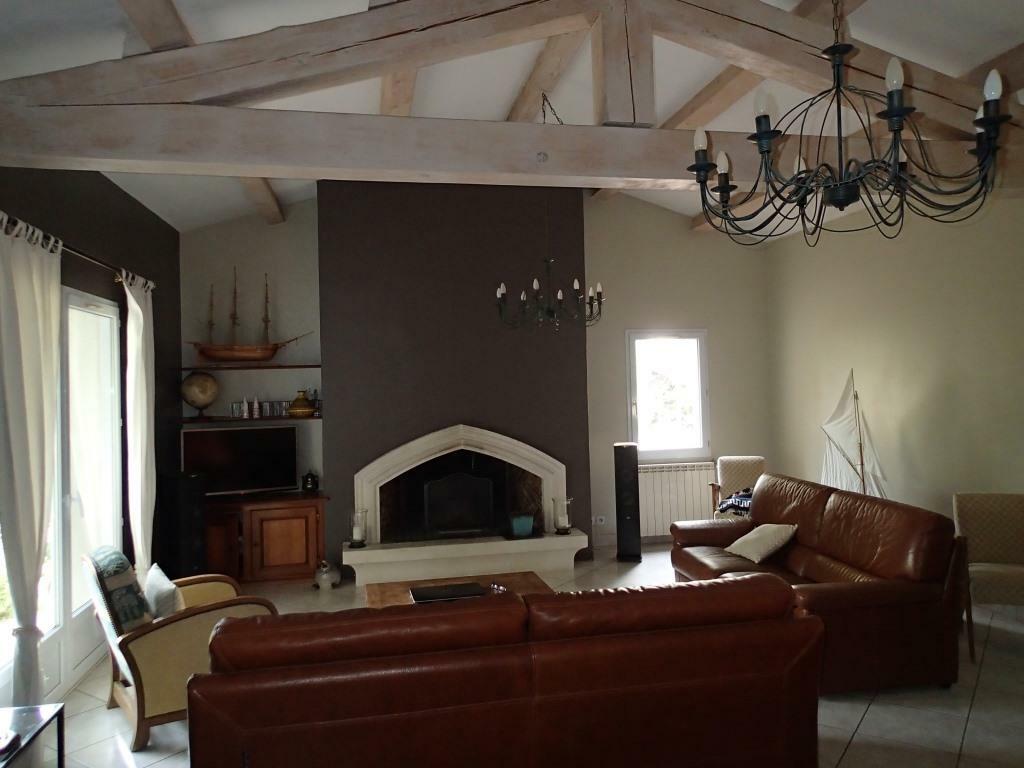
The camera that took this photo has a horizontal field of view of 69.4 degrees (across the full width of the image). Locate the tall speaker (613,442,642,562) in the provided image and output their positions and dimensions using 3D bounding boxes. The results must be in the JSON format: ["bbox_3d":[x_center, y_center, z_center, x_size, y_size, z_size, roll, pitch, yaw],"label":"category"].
[{"bbox_3d":[1.038,1.049,6.631,0.195,1.020,0.340,-1,0,3],"label":"tall speaker"}]

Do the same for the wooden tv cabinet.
[{"bbox_3d":[-2.126,1.292,6.249,1.155,0.665,0.530,-1,0,-10],"label":"wooden tv cabinet"}]

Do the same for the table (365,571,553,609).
[{"bbox_3d":[-0.291,1.386,4.169,1.020,0.400,0.720,-1,1,-11],"label":"table"}]

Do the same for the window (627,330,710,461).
[{"bbox_3d":[1.533,0.109,7.207,0.855,1.270,0.100,-1,0,-10],"label":"window"}]

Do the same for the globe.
[{"bbox_3d":[-2.669,0.099,6.305,0.300,0.375,0.290,-1,1,-11],"label":"globe"}]

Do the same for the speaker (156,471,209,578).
[{"bbox_3d":[-2.233,1.113,5.051,0.300,1.010,0.205,-1,1,23],"label":"speaker"}]

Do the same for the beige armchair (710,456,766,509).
[{"bbox_3d":[2.029,1.119,6.551,0.590,0.850,0.700,-1,0,14],"label":"beige armchair"}]

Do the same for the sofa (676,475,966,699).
[{"bbox_3d":[1.698,1.121,4.629,0.890,0.840,1.920,-1,1,-9],"label":"sofa"}]

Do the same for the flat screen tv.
[{"bbox_3d":[-2.272,0.647,6.211,0.909,0.559,0.080,-1,0,-28],"label":"flat screen tv"}]

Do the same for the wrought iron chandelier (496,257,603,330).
[{"bbox_3d":[0.256,-0.632,5.050,0.740,0.470,0.740,-1,1,-11],"label":"wrought iron chandelier"}]

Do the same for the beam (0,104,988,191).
[{"bbox_3d":[0.528,-1.085,3.582,5.600,0.235,0.215,-1,1,-11],"label":"beam"}]

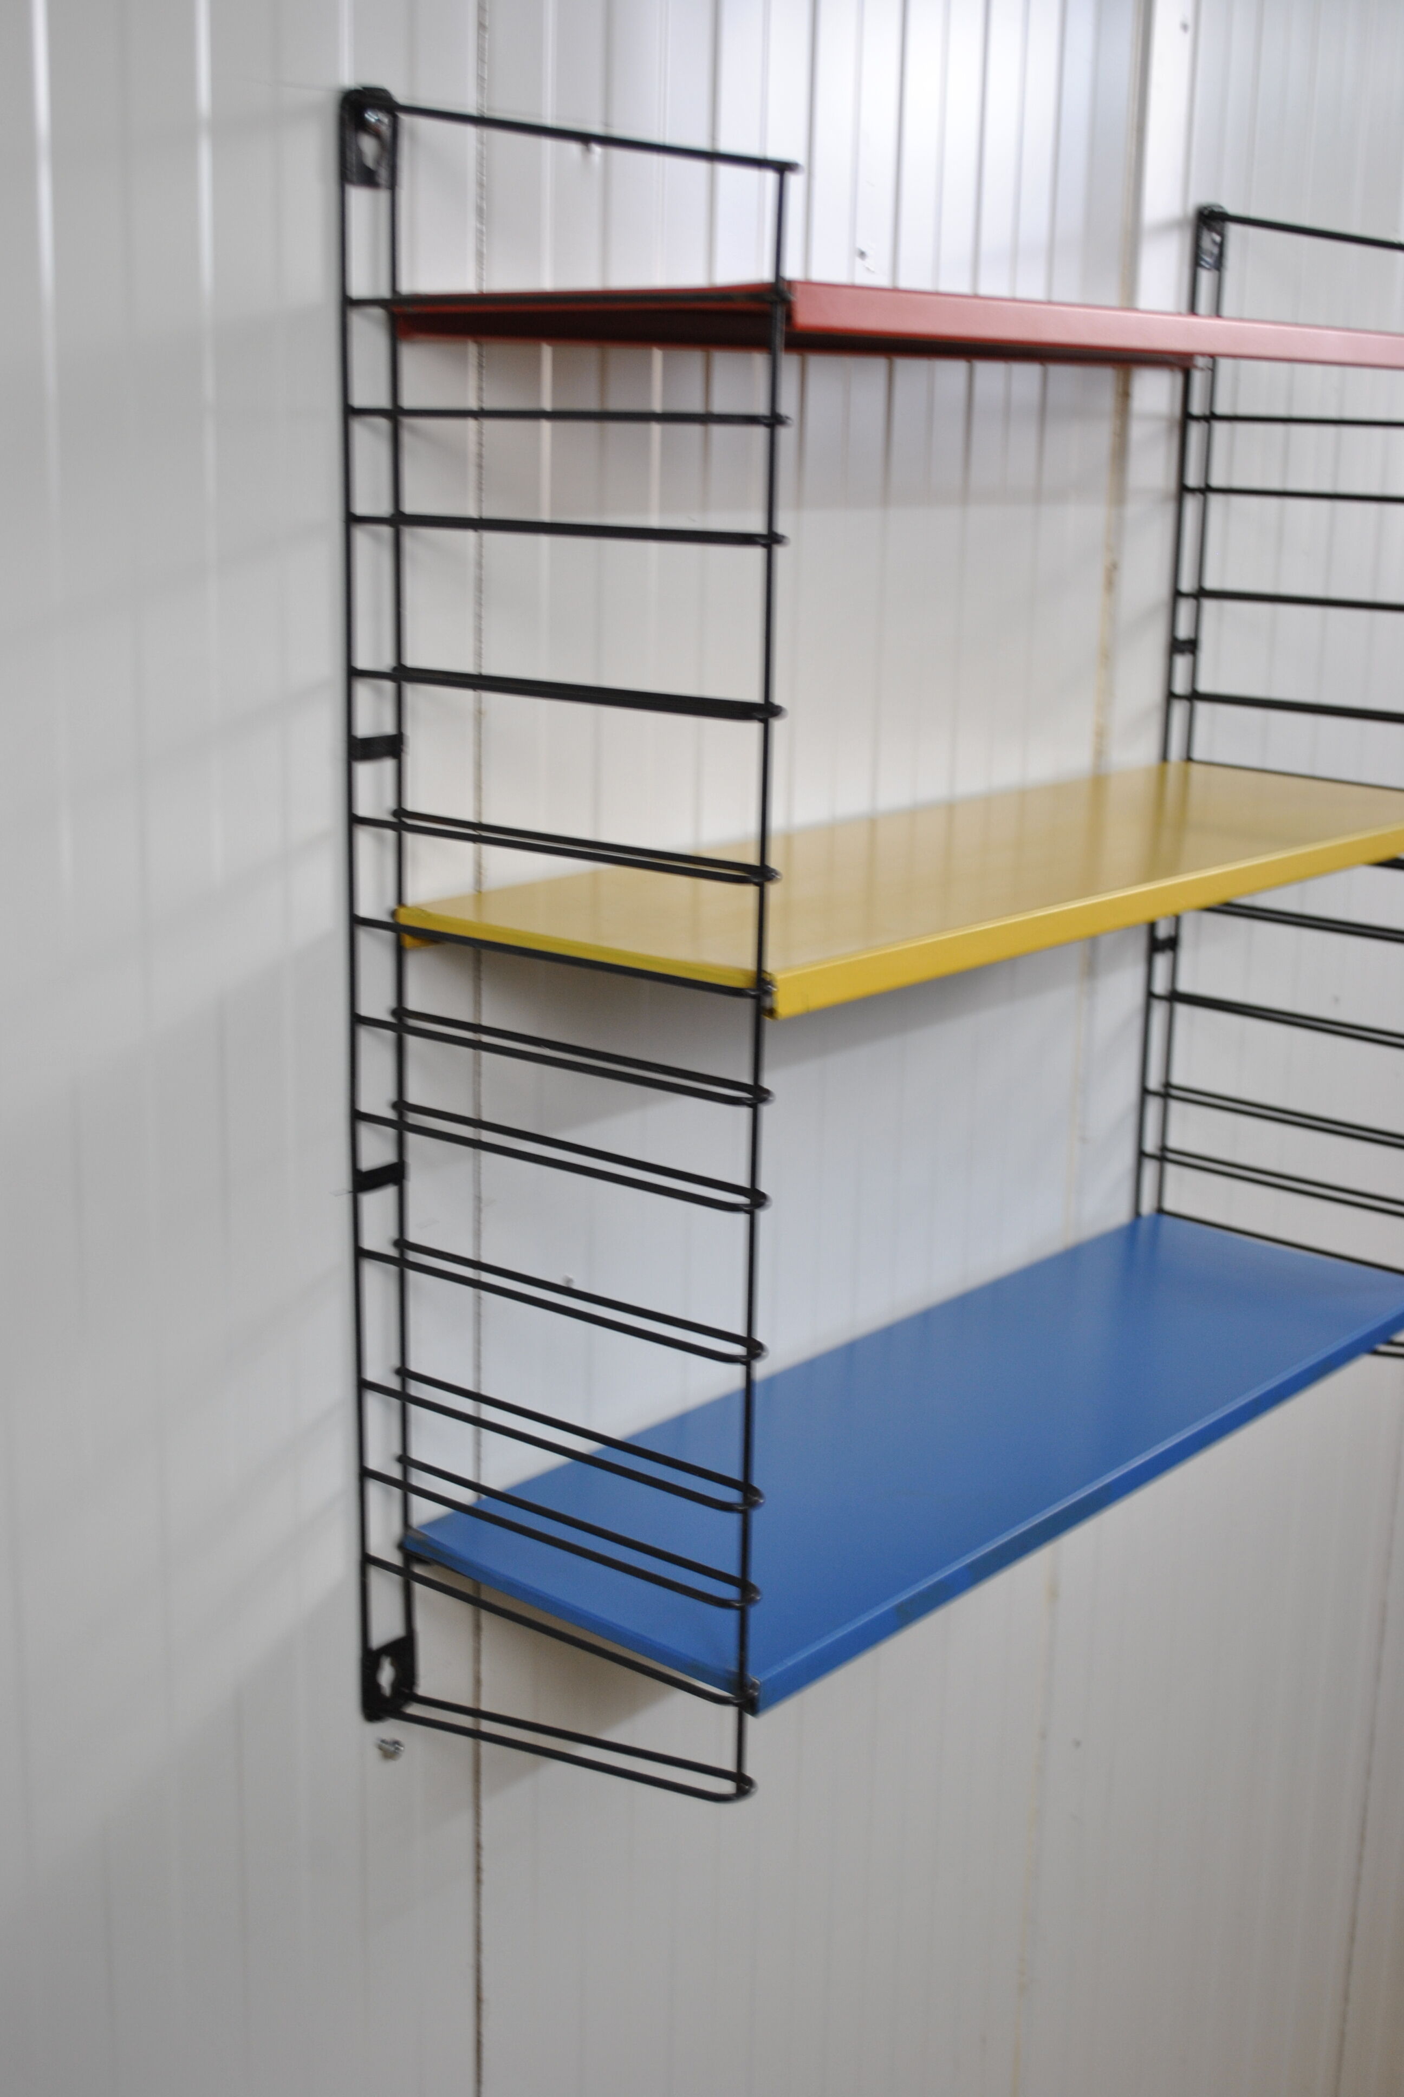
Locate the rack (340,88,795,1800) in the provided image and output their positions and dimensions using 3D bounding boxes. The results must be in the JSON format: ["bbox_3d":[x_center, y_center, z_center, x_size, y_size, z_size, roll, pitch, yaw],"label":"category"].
[{"bbox_3d":[-0.055,-0.019,1.030,0.211,0.680,0.030,12,17,38],"label":"rack"}]

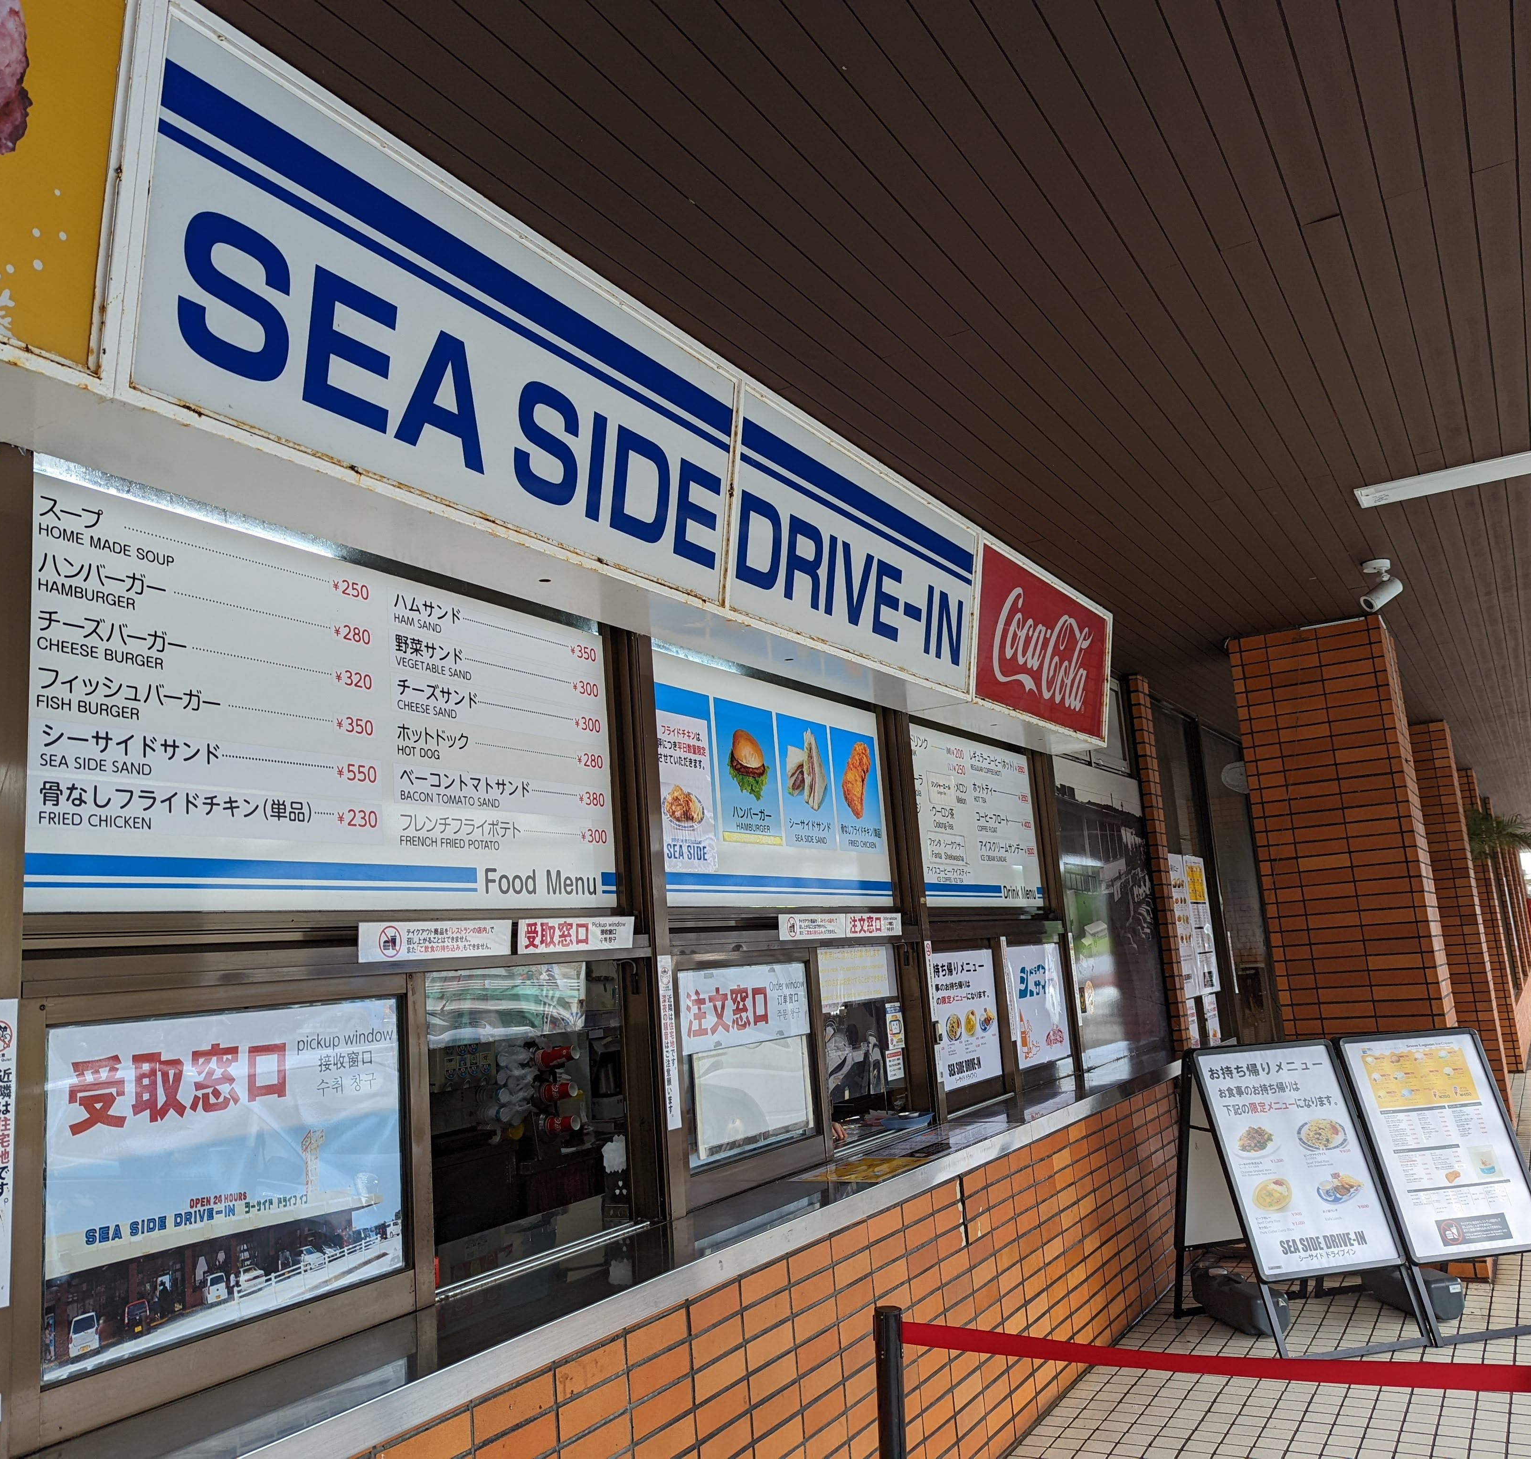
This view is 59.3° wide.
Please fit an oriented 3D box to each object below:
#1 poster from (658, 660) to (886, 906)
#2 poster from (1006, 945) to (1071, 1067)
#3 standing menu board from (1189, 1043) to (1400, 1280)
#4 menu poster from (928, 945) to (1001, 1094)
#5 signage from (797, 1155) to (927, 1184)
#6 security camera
[{"bbox_3d":[0.069,0.210,4.626,0.040,0.790,1.620,-10,-11,29],"label":"poster"},{"bbox_3d":[1.318,1.310,6.432,0.015,0.540,0.760,-10,-11,29],"label":"poster"},{"bbox_3d":[2.169,1.735,5.483,0.600,0.865,0.025,-2,-28,-12],"label":"standing menu board"},{"bbox_3d":[0.848,1.201,5.626,0.015,0.540,0.710,-10,-11,29],"label":"menu poster"},{"bbox_3d":[0.318,1.377,4.210,0.270,0.010,0.440,-10,-11,29],"label":"signage"},{"bbox_3d":[2.537,-0.598,5.561,0.180,0.195,0.110,-3,-10,-6],"label":"security camera"}]

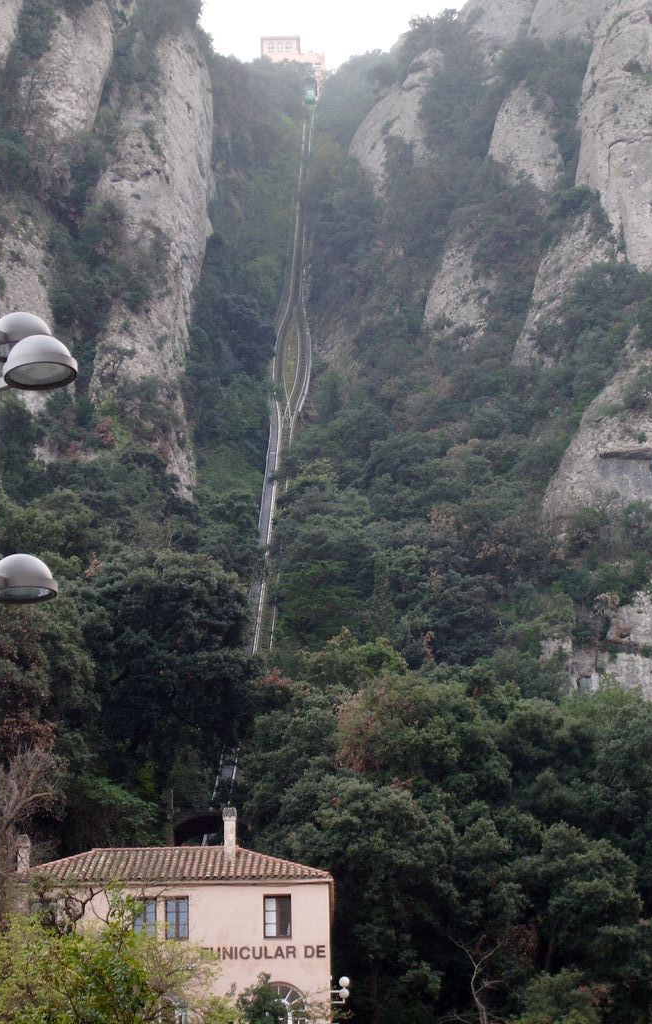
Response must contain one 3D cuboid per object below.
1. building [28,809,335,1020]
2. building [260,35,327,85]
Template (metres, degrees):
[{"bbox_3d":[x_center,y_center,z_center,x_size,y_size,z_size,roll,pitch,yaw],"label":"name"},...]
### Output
[{"bbox_3d":[-4.884,14.336,105.178,10.470,8.610,6.500,-2,-18,2],"label":"building"},{"bbox_3d":[-6.059,-84.799,604.993,12.320,11.870,10.000,-1,-18,1],"label":"building"}]

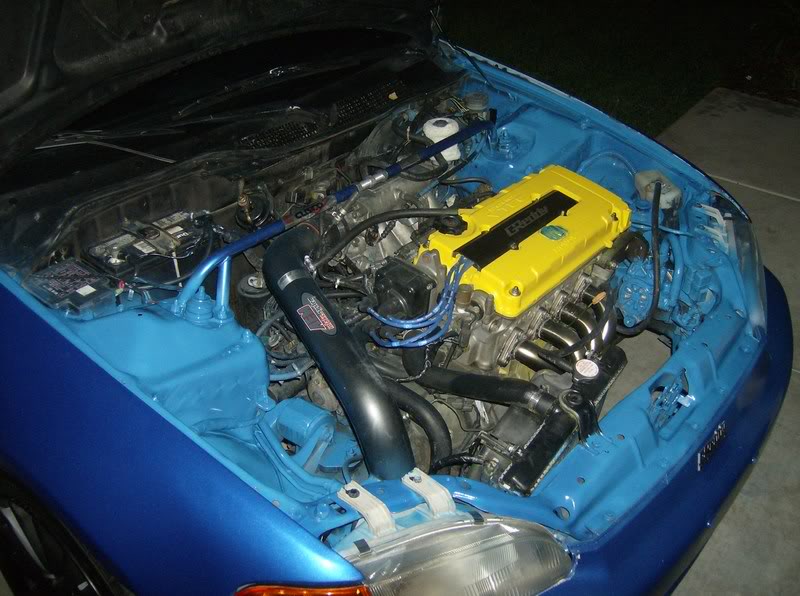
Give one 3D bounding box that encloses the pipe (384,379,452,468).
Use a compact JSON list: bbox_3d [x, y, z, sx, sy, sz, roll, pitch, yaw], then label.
[{"bbox_3d":[0.034,0.243,1.603,0.087,0.122,0.163,-24,47,-31],"label":"pipe"}]

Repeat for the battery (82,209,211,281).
[{"bbox_3d":[-0.544,-0.027,1.849,0.130,0.205,0.238,32,46,29],"label":"battery"}]

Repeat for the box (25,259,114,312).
[{"bbox_3d":[-0.658,0.011,1.683,0.112,0.087,0.133,32,46,29],"label":"box"}]

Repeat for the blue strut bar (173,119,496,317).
[{"bbox_3d":[-0.073,-0.221,1.896,0.107,0.128,1.020,32,46,29],"label":"blue strut bar"}]

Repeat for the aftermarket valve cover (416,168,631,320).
[{"bbox_3d":[0.279,-0.141,1.797,0.248,0.080,0.495,32,46,29],"label":"aftermarket valve cover"}]

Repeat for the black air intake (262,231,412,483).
[{"bbox_3d":[-0.133,0.071,1.627,0.133,0.153,0.683,-15,55,-23],"label":"black air intake"}]

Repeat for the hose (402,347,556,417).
[{"bbox_3d":[0.145,0.154,1.595,0.286,0.069,0.082,18,41,16],"label":"hose"}]

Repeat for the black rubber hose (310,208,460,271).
[{"bbox_3d":[-0.017,-0.148,1.725,0.347,0.112,0.076,-14,43,-23],"label":"black rubber hose"}]

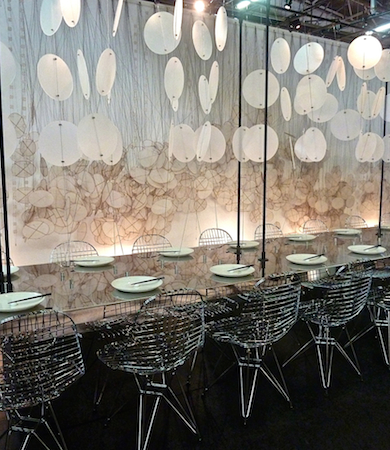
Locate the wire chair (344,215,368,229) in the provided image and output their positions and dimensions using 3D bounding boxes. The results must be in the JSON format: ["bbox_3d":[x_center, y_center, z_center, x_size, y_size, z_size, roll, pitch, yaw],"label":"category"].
[{"bbox_3d":[1.859,0.349,4.554,0.480,0.825,0.530,-5,9,-31],"label":"wire chair"}]

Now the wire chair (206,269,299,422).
[{"bbox_3d":[0.307,0.622,2.508,0.480,0.825,0.530,-5,9,-31],"label":"wire chair"}]

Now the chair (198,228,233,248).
[{"bbox_3d":[0.305,0.474,3.623,0.480,0.825,0.530,-5,9,-31],"label":"chair"}]

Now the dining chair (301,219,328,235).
[{"bbox_3d":[1.392,0.384,4.341,0.485,0.830,0.530,-5,9,-31],"label":"dining chair"}]

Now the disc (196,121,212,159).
[{"bbox_3d":[0.057,-0.519,2.700,0.012,0.250,0.250,15,11,13],"label":"disc"}]

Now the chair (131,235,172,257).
[{"bbox_3d":[-0.205,0.516,3.352,0.485,0.830,0.530,-5,9,-31],"label":"chair"}]

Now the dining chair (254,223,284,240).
[{"bbox_3d":[0.823,0.433,3.933,0.480,0.825,0.530,-5,9,-31],"label":"dining chair"}]

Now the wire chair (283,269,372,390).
[{"bbox_3d":[0.832,0.580,2.823,0.480,0.825,0.530,-5,9,-31],"label":"wire chair"}]

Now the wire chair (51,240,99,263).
[{"bbox_3d":[-0.726,0.559,3.029,0.485,0.830,0.530,-5,9,-31],"label":"wire chair"}]

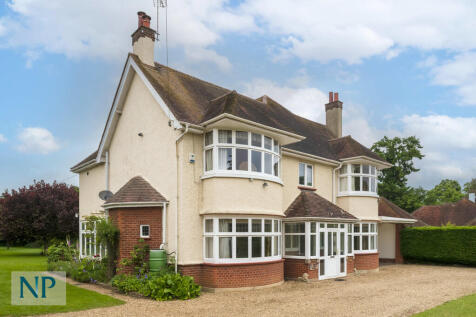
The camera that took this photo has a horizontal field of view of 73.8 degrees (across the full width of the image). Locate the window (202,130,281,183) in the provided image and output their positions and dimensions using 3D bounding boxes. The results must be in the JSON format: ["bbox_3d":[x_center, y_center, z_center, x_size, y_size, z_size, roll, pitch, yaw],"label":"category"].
[{"bbox_3d":[0.280,-0.070,10.850,2.950,1.520,0.900,4,-6,-39],"label":"window"}]

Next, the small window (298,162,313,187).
[{"bbox_3d":[3.185,0.808,14.785,1.070,1.020,0.120,5,-8,-40],"label":"small window"}]

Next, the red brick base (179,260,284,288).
[{"bbox_3d":[0.197,4.101,11.325,4.470,0.768,1.350,5,-8,-40],"label":"red brick base"}]

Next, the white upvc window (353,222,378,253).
[{"bbox_3d":[6.496,4.174,16.784,2.300,1.524,1.150,5,-8,-40],"label":"white upvc window"}]

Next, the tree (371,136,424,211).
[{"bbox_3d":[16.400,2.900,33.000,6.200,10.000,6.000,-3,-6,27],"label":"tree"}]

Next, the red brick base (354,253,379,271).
[{"bbox_3d":[6.547,5.398,16.762,2.450,0.845,1.350,5,-8,-40],"label":"red brick base"}]

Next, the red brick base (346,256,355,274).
[{"bbox_3d":[4.900,4.630,13.750,0.500,0.700,0.300,4,-6,-39],"label":"red brick base"}]

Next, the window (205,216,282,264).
[{"bbox_3d":[0.492,2.949,11.611,3.450,1.527,1.200,5,-8,-40],"label":"window"}]

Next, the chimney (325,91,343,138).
[{"bbox_3d":[5.750,-2.620,19.000,0.650,2.750,1.000,4,-6,-39],"label":"chimney"}]

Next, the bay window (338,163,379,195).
[{"bbox_3d":[6.512,1.258,16.765,2.400,1.584,1.200,5,-8,-40],"label":"bay window"}]

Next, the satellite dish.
[{"bbox_3d":[-5.850,1.670,14.100,0.650,0.500,0.400,2,-5,-18],"label":"satellite dish"}]

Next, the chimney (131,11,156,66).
[{"bbox_3d":[-3.650,-4.630,12.300,0.650,2.100,1.000,4,-6,-39],"label":"chimney"}]

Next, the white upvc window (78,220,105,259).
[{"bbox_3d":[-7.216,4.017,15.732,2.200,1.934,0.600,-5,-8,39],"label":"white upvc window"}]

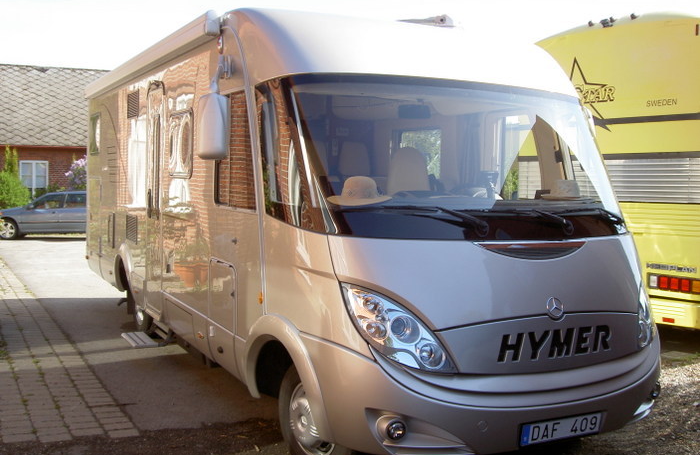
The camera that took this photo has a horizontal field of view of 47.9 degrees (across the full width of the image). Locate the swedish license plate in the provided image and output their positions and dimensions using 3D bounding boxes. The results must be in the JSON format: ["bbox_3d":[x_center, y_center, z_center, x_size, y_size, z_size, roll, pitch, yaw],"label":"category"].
[{"bbox_3d":[1.077,1.029,4.029,0.525,0.115,0.025,0,4,-27],"label":"swedish license plate"}]

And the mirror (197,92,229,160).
[{"bbox_3d":[-0.838,-0.624,4.824,0.190,0.415,0.130,0,4,-27],"label":"mirror"}]

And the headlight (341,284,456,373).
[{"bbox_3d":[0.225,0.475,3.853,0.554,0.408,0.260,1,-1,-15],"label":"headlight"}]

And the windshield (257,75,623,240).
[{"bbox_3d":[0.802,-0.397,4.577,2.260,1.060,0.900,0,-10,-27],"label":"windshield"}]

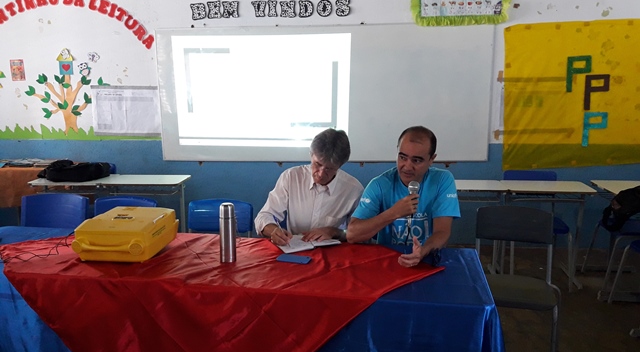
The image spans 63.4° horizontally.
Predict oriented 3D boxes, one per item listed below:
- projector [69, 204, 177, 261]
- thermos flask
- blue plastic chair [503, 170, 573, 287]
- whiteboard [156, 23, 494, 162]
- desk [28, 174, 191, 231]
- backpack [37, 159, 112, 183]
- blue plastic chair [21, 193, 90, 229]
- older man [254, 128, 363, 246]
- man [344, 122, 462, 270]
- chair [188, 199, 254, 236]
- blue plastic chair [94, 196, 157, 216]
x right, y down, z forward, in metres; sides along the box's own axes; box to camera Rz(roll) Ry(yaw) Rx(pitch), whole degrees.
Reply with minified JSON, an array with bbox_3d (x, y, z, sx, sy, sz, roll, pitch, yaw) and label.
[{"bbox_3d":[-0.923,0.275,2.533,0.345,0.145,0.470,0,11,5],"label":"projector"},{"bbox_3d":[-0.409,0.248,2.329,0.073,0.265,0.073,-1,11,0],"label":"thermos flask"},{"bbox_3d":[1.640,0.407,3.898,0.430,0.840,0.500,0,11,2],"label":"blue plastic chair"},{"bbox_3d":[0.015,-0.725,4.659,3.020,1.210,0.030,0,11,4],"label":"whiteboard"},{"bbox_3d":[-1.669,0.398,4.314,1.220,0.760,0.420,0,11,4],"label":"desk"},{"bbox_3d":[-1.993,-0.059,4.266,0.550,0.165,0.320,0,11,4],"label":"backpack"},{"bbox_3d":[-1.690,0.585,3.087,0.450,0.860,0.500,1,11,8],"label":"blue plastic chair"},{"bbox_3d":[-0.022,0.419,2.627,0.530,1.330,0.700,1,11,8],"label":"older man"},{"bbox_3d":[0.383,0.425,2.547,0.550,1.340,0.700,0,11,5],"label":"man"},{"bbox_3d":[-0.635,0.589,3.068,0.430,0.840,0.500,1,11,6],"label":"chair"},{"bbox_3d":[-1.260,0.579,3.147,0.430,0.840,0.500,1,11,7],"label":"blue plastic chair"}]

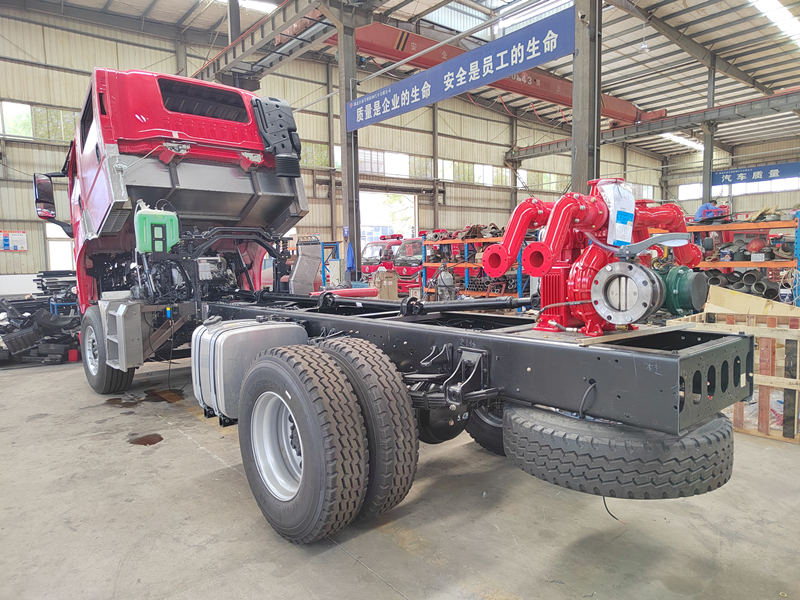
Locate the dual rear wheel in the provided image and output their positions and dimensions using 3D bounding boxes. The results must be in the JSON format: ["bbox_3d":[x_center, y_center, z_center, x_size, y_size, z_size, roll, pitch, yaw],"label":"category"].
[{"bbox_3d":[-0.468,0.795,3.139,0.630,1.060,1.060,-6,7,-41],"label":"dual rear wheel"}]

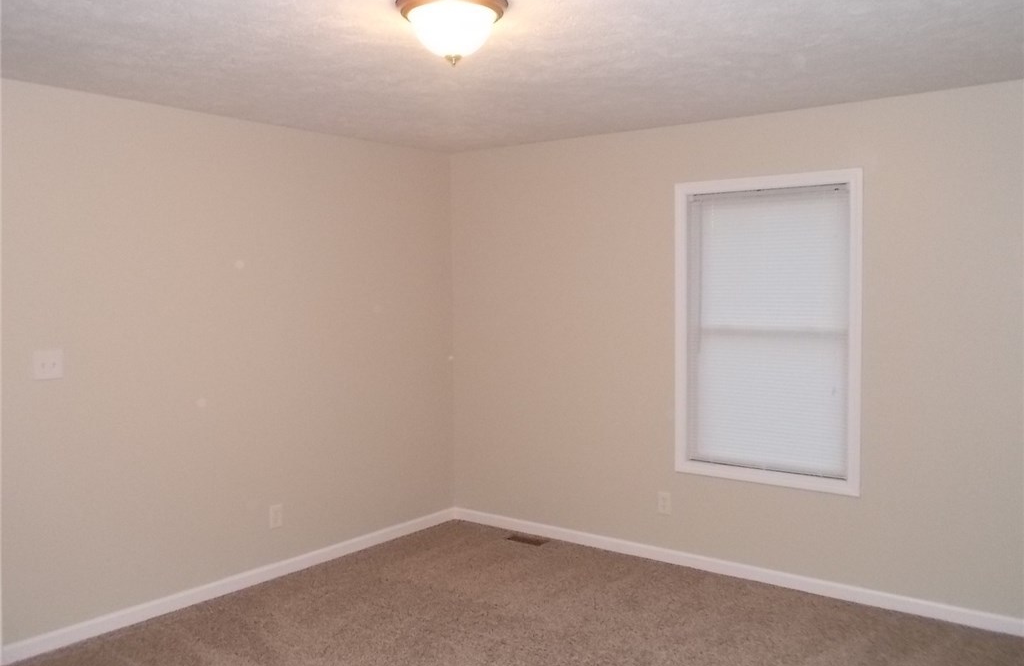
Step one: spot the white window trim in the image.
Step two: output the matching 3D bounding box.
[{"bbox_3d":[1.309,-0.009,4.450,0.983,1.583,0.100,2,4,37],"label":"white window trim"}]

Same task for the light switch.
[{"bbox_3d":[-1.975,0.135,3.664,0.018,0.122,0.122,2,4,37],"label":"light switch"}]

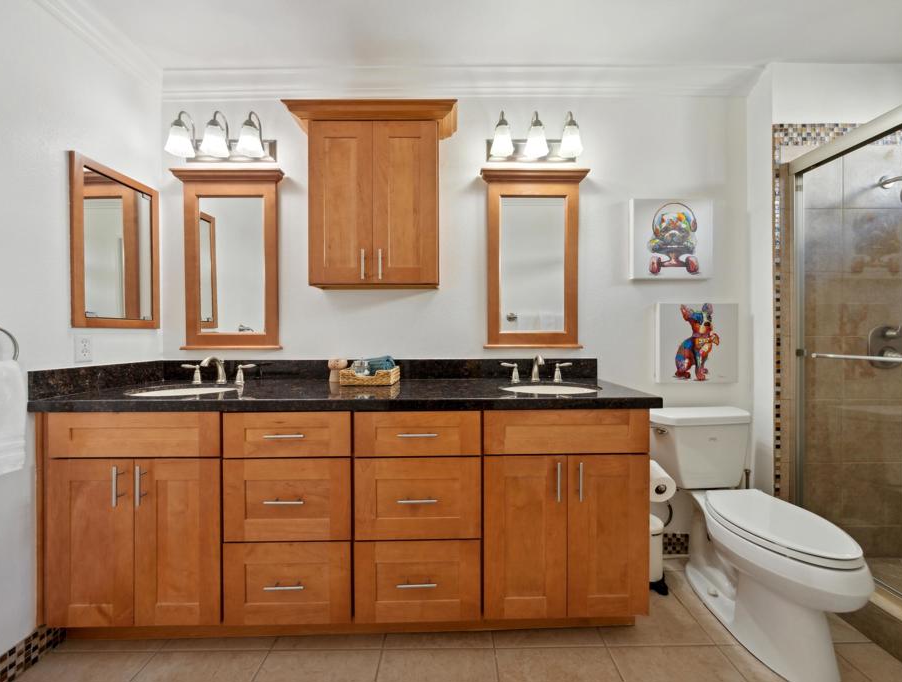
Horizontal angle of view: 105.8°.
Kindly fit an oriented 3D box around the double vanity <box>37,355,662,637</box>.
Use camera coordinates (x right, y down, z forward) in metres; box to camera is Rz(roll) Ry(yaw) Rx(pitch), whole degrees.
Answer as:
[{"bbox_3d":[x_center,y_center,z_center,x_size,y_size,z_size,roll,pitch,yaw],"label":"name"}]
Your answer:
[{"bbox_3d":[-0.379,0.609,1.498,2.270,1.015,0.540,0,1,-1],"label":"double vanity"}]

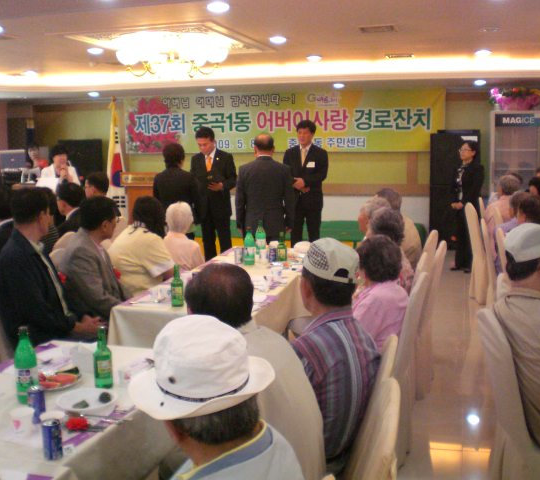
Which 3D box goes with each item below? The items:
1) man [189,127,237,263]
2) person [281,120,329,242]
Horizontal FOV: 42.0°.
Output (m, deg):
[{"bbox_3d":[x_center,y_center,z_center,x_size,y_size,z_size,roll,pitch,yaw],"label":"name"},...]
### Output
[{"bbox_3d":[-0.533,-0.234,6.963,0.520,1.750,0.360,2,8,21],"label":"man"},{"bbox_3d":[0.364,-0.295,7.066,0.520,1.790,0.340,1,8,14],"label":"person"}]

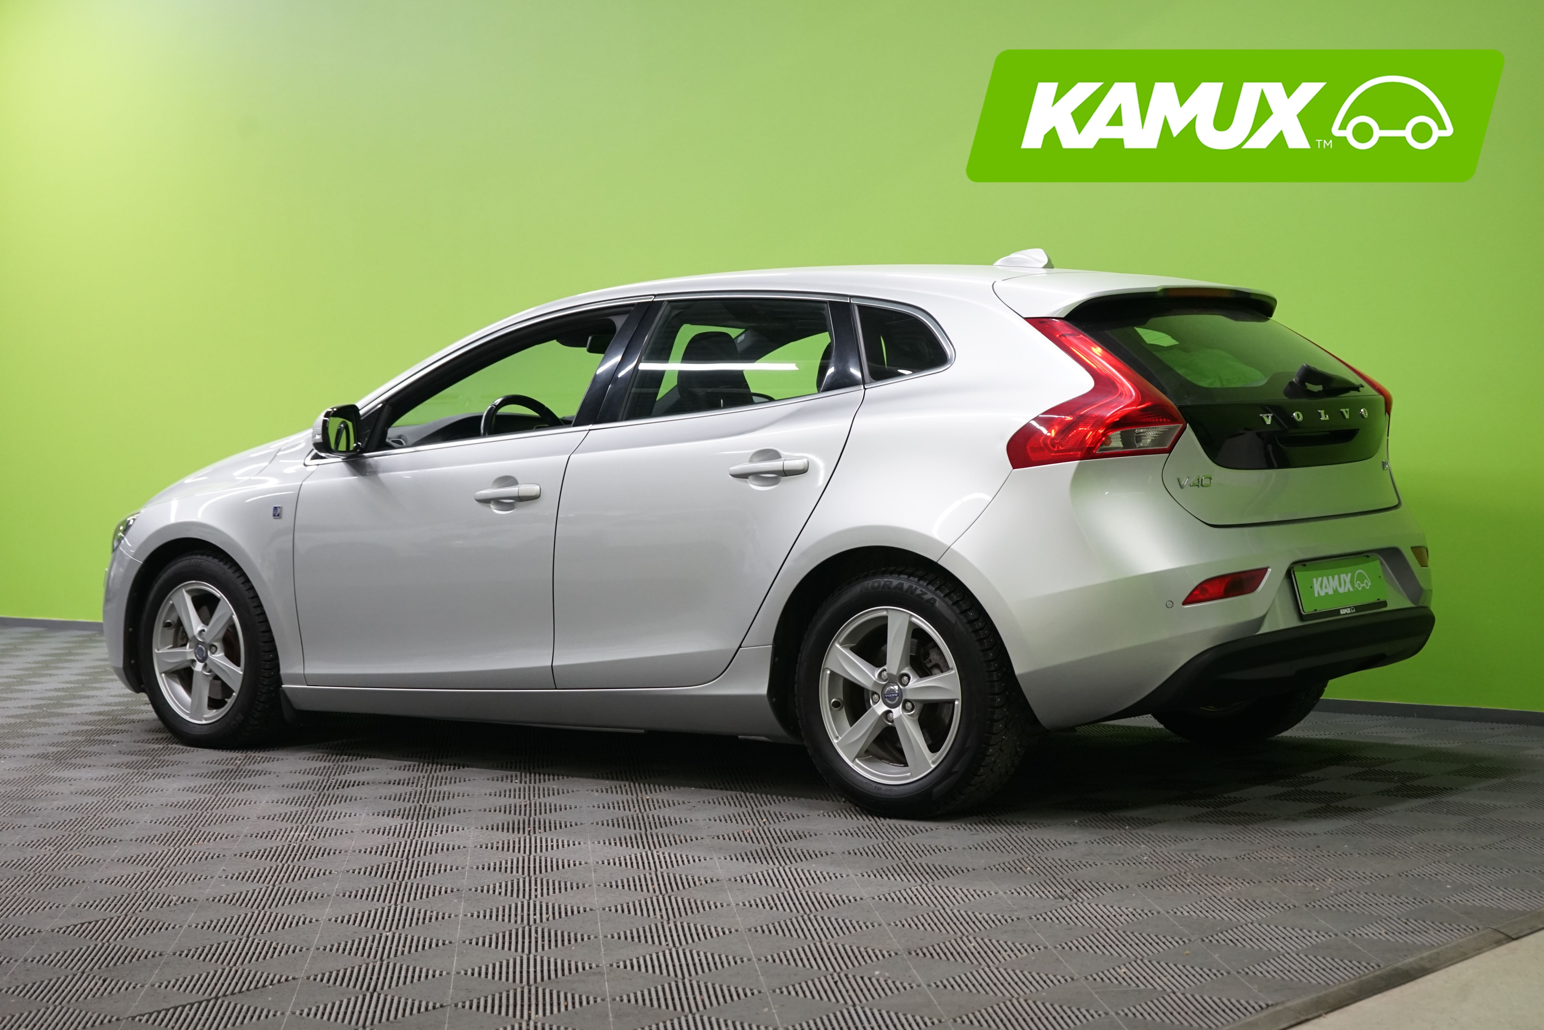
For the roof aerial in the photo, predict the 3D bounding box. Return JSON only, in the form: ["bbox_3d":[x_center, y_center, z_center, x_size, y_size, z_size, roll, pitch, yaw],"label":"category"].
[{"bbox_3d":[0.680,-0.695,7.372,0.180,0.057,0.066,1,3,39],"label":"roof aerial"}]

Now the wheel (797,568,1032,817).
[{"bbox_3d":[0.353,0.438,6.724,0.632,0.632,0.210,1,3,39],"label":"wheel"}]

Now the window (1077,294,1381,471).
[{"bbox_3d":[1.242,-0.358,6.936,1.080,0.555,0.147,-5,-38,-51],"label":"window"}]

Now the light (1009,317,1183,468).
[{"bbox_3d":[0.743,-0.295,6.488,0.440,0.370,0.290,1,3,39],"label":"light"}]

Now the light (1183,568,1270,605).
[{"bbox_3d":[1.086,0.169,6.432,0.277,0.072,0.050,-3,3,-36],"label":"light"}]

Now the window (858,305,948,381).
[{"bbox_3d":[0.322,-0.425,6.687,0.300,0.205,0.060,0,-18,36],"label":"window"}]

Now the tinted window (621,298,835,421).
[{"bbox_3d":[-0.103,-0.405,7.005,0.646,0.333,0.060,0,-19,38],"label":"tinted window"}]

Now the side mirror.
[{"bbox_3d":[-1.238,-0.241,7.718,0.130,0.152,0.195,1,3,40],"label":"side mirror"}]

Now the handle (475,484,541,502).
[{"bbox_3d":[-0.715,-0.059,7.333,0.243,0.046,0.052,1,3,40],"label":"handle"}]

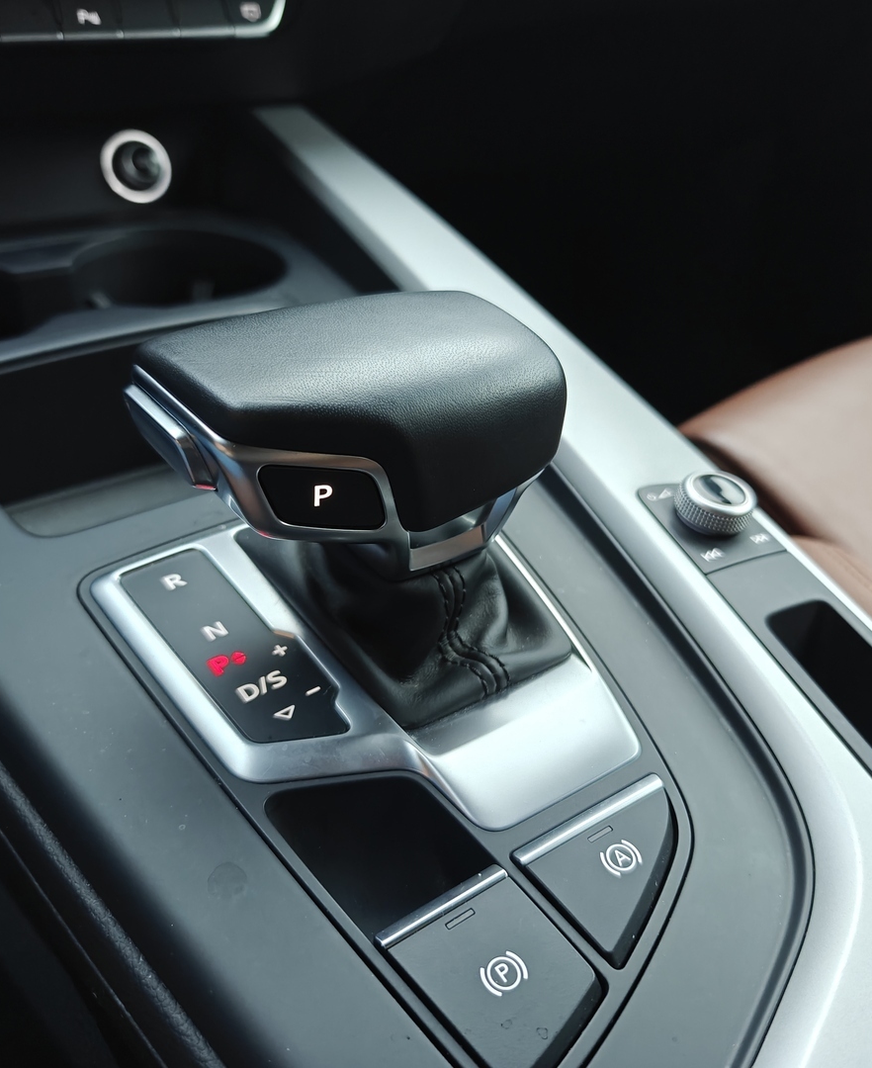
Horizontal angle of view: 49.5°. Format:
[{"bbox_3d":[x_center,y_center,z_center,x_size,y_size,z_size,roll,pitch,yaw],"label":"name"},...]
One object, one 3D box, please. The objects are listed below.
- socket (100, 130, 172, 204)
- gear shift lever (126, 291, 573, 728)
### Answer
[{"bbox_3d":[-0.144,-0.172,0.446,0.031,0.031,0.022,-18,21,-29],"label":"socket"},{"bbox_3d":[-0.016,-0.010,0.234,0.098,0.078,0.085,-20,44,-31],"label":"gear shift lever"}]

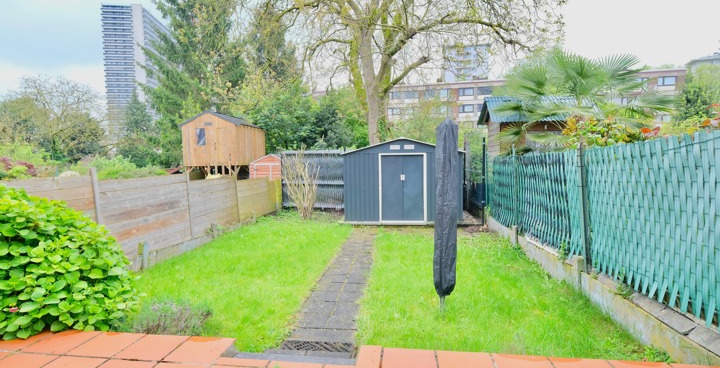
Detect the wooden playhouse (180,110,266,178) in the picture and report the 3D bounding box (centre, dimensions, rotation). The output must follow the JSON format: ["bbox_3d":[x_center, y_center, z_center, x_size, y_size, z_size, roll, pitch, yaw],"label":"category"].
[{"bbox_3d":[-6.674,-1.690,17.285,2.800,3.500,3.500,0,3,7],"label":"wooden playhouse"}]

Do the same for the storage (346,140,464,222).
[{"bbox_3d":[1.141,-0.118,8.791,2.800,1.970,1.900,0,3,7],"label":"storage"}]

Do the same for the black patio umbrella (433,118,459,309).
[{"bbox_3d":[0.845,0.291,3.360,0.240,1.860,0.240,0,3,7],"label":"black patio umbrella"}]

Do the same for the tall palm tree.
[{"bbox_3d":[4.345,-0.801,6.700,2.850,3.500,2.750,0,3,7],"label":"tall palm tree"}]

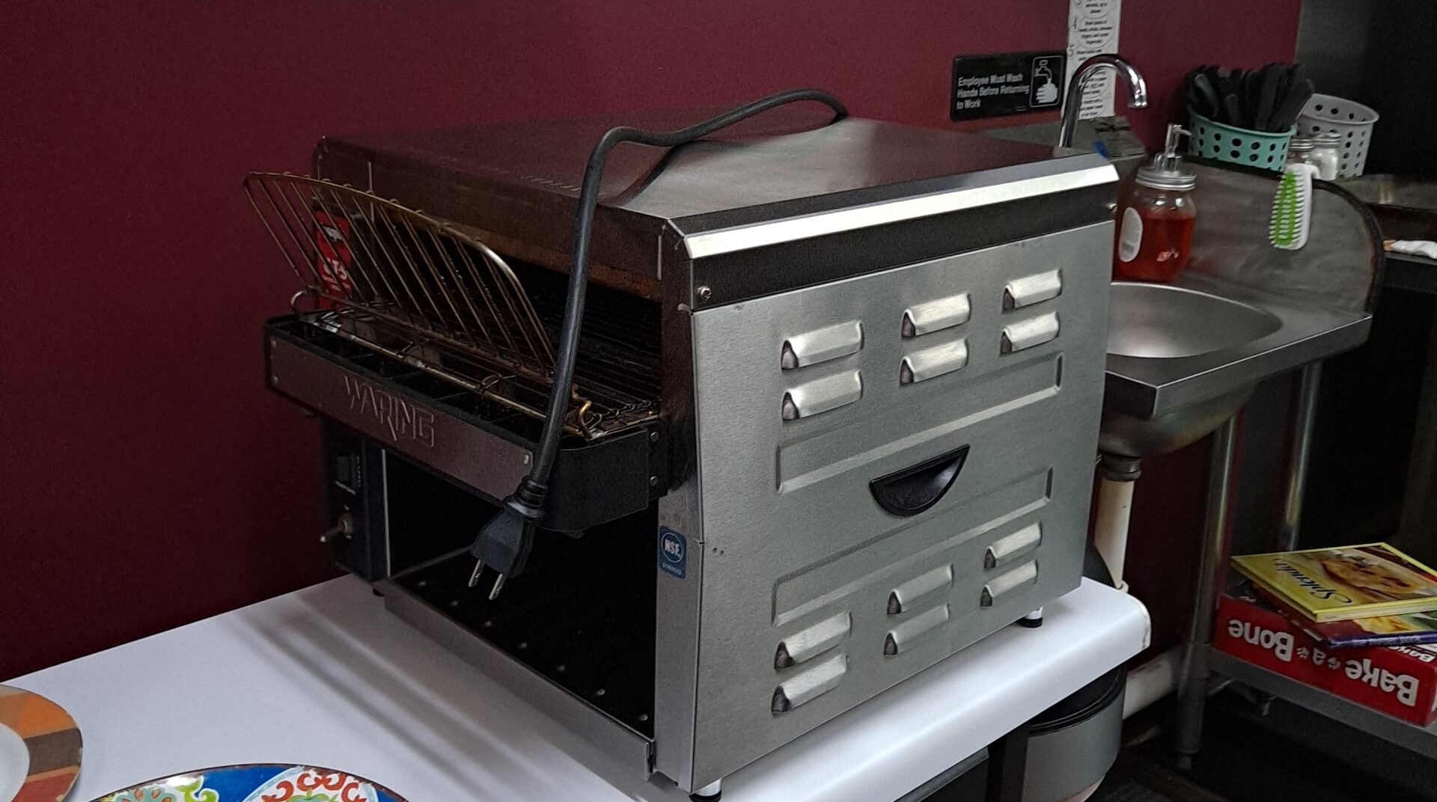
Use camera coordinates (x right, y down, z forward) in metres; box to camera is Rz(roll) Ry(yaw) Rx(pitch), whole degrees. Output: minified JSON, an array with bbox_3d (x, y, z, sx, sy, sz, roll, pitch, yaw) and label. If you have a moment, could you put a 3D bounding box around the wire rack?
[{"bbox_3d":[-0.186,-0.069,0.878,0.115,0.120,0.340,-16,24,-41],"label":"wire rack"}]

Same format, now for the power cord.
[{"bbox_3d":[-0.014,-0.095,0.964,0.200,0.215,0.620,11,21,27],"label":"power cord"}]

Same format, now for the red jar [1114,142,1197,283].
[{"bbox_3d":[0.582,-0.261,1.833,0.102,0.192,0.102,1,18,0],"label":"red jar"}]

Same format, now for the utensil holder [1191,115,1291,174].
[{"bbox_3d":[0.719,-0.338,1.896,0.120,0.088,0.165,-16,24,-41],"label":"utensil holder"}]

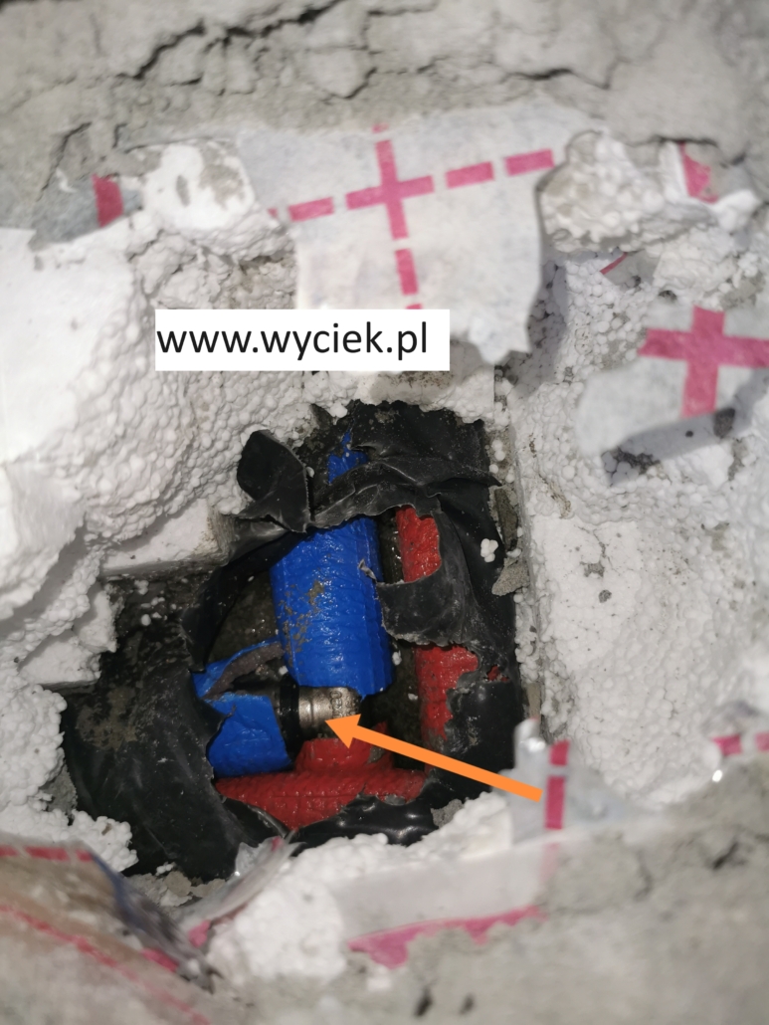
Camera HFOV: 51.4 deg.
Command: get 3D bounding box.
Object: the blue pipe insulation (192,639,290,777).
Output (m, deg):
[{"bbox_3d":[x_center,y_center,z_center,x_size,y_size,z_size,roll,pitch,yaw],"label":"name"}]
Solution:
[{"bbox_3d":[-0.052,0.070,0.285,0.044,0.032,0.043,-5,65,-2],"label":"blue pipe insulation"}]

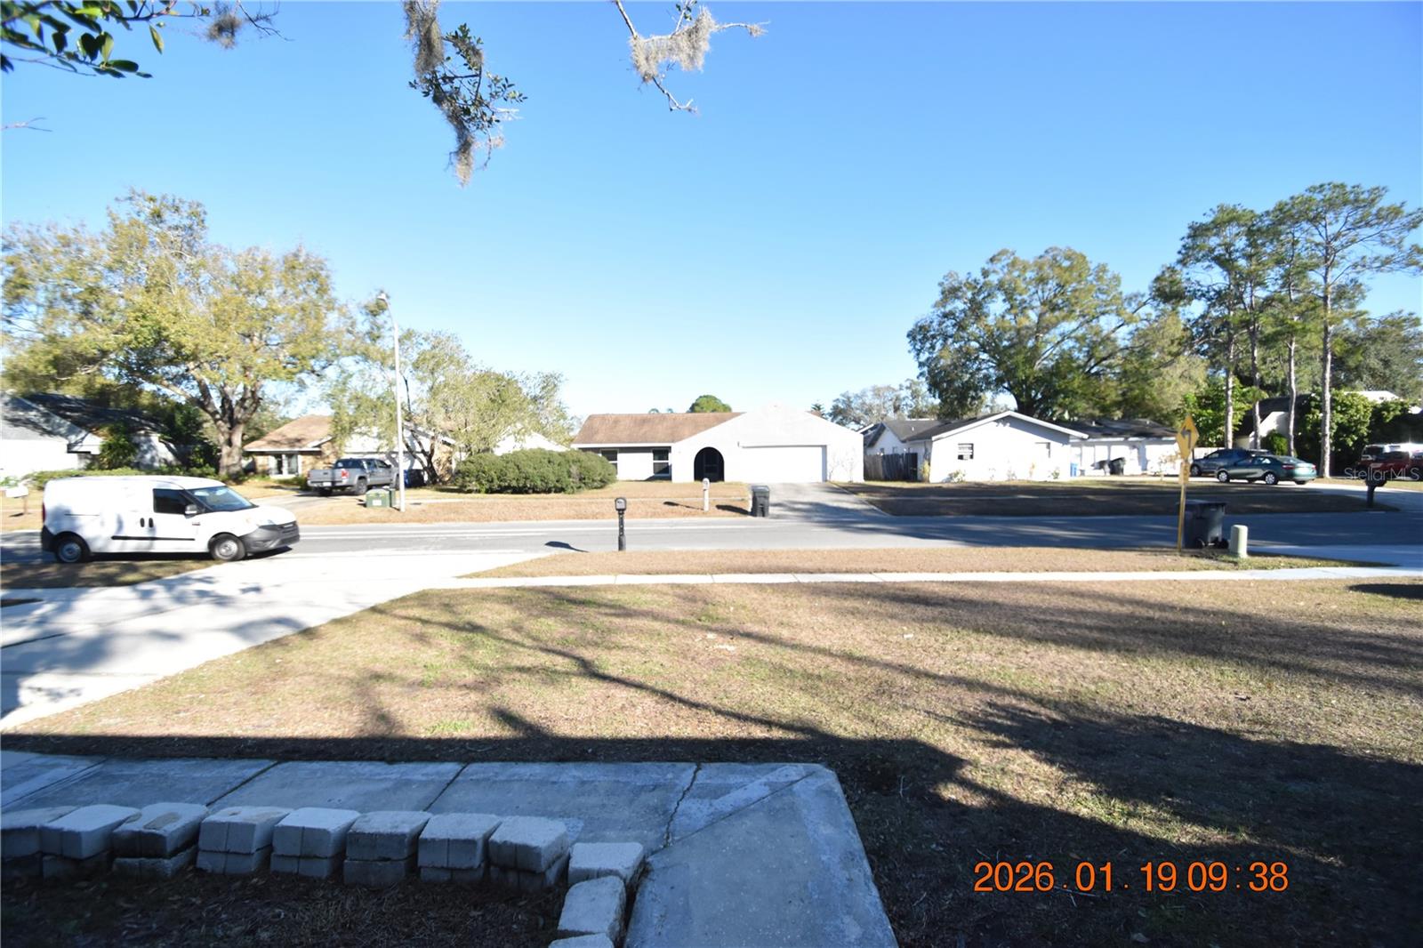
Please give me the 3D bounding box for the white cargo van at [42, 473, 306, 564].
[{"bbox_3d":[-12.291,1.003,13.807,4.750,1.880,1.840,-1,3,-5],"label":"white cargo van"}]

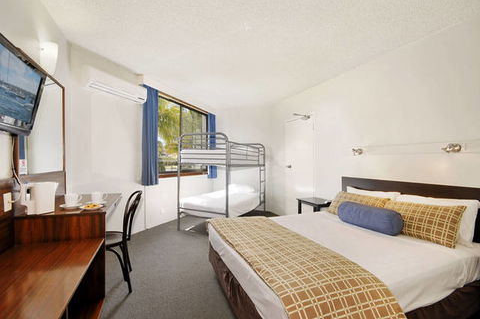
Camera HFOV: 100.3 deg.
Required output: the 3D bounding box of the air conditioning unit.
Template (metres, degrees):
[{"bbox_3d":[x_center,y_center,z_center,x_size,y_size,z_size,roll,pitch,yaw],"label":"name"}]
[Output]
[{"bbox_3d":[-1.703,-0.985,2.782,0.200,0.265,0.800,0,-1,23],"label":"air conditioning unit"}]

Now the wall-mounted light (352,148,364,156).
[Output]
[{"bbox_3d":[1.608,-0.107,2.727,0.130,0.090,0.100,1,-1,-24],"label":"wall-mounted light"}]

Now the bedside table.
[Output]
[{"bbox_3d":[1.232,0.949,3.285,0.370,0.543,0.480,1,-1,-24],"label":"bedside table"}]

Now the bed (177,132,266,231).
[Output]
[{"bbox_3d":[-0.201,0.404,4.079,0.996,1.620,1.996,0,-1,23],"label":"bed"}]

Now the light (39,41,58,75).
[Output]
[{"bbox_3d":[-1.730,-0.913,1.839,0.095,0.250,0.190,1,-1,-24],"label":"light"}]

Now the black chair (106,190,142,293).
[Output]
[{"bbox_3d":[-1.209,0.741,1.878,0.500,0.875,0.420,1,-1,-24],"label":"black chair"}]

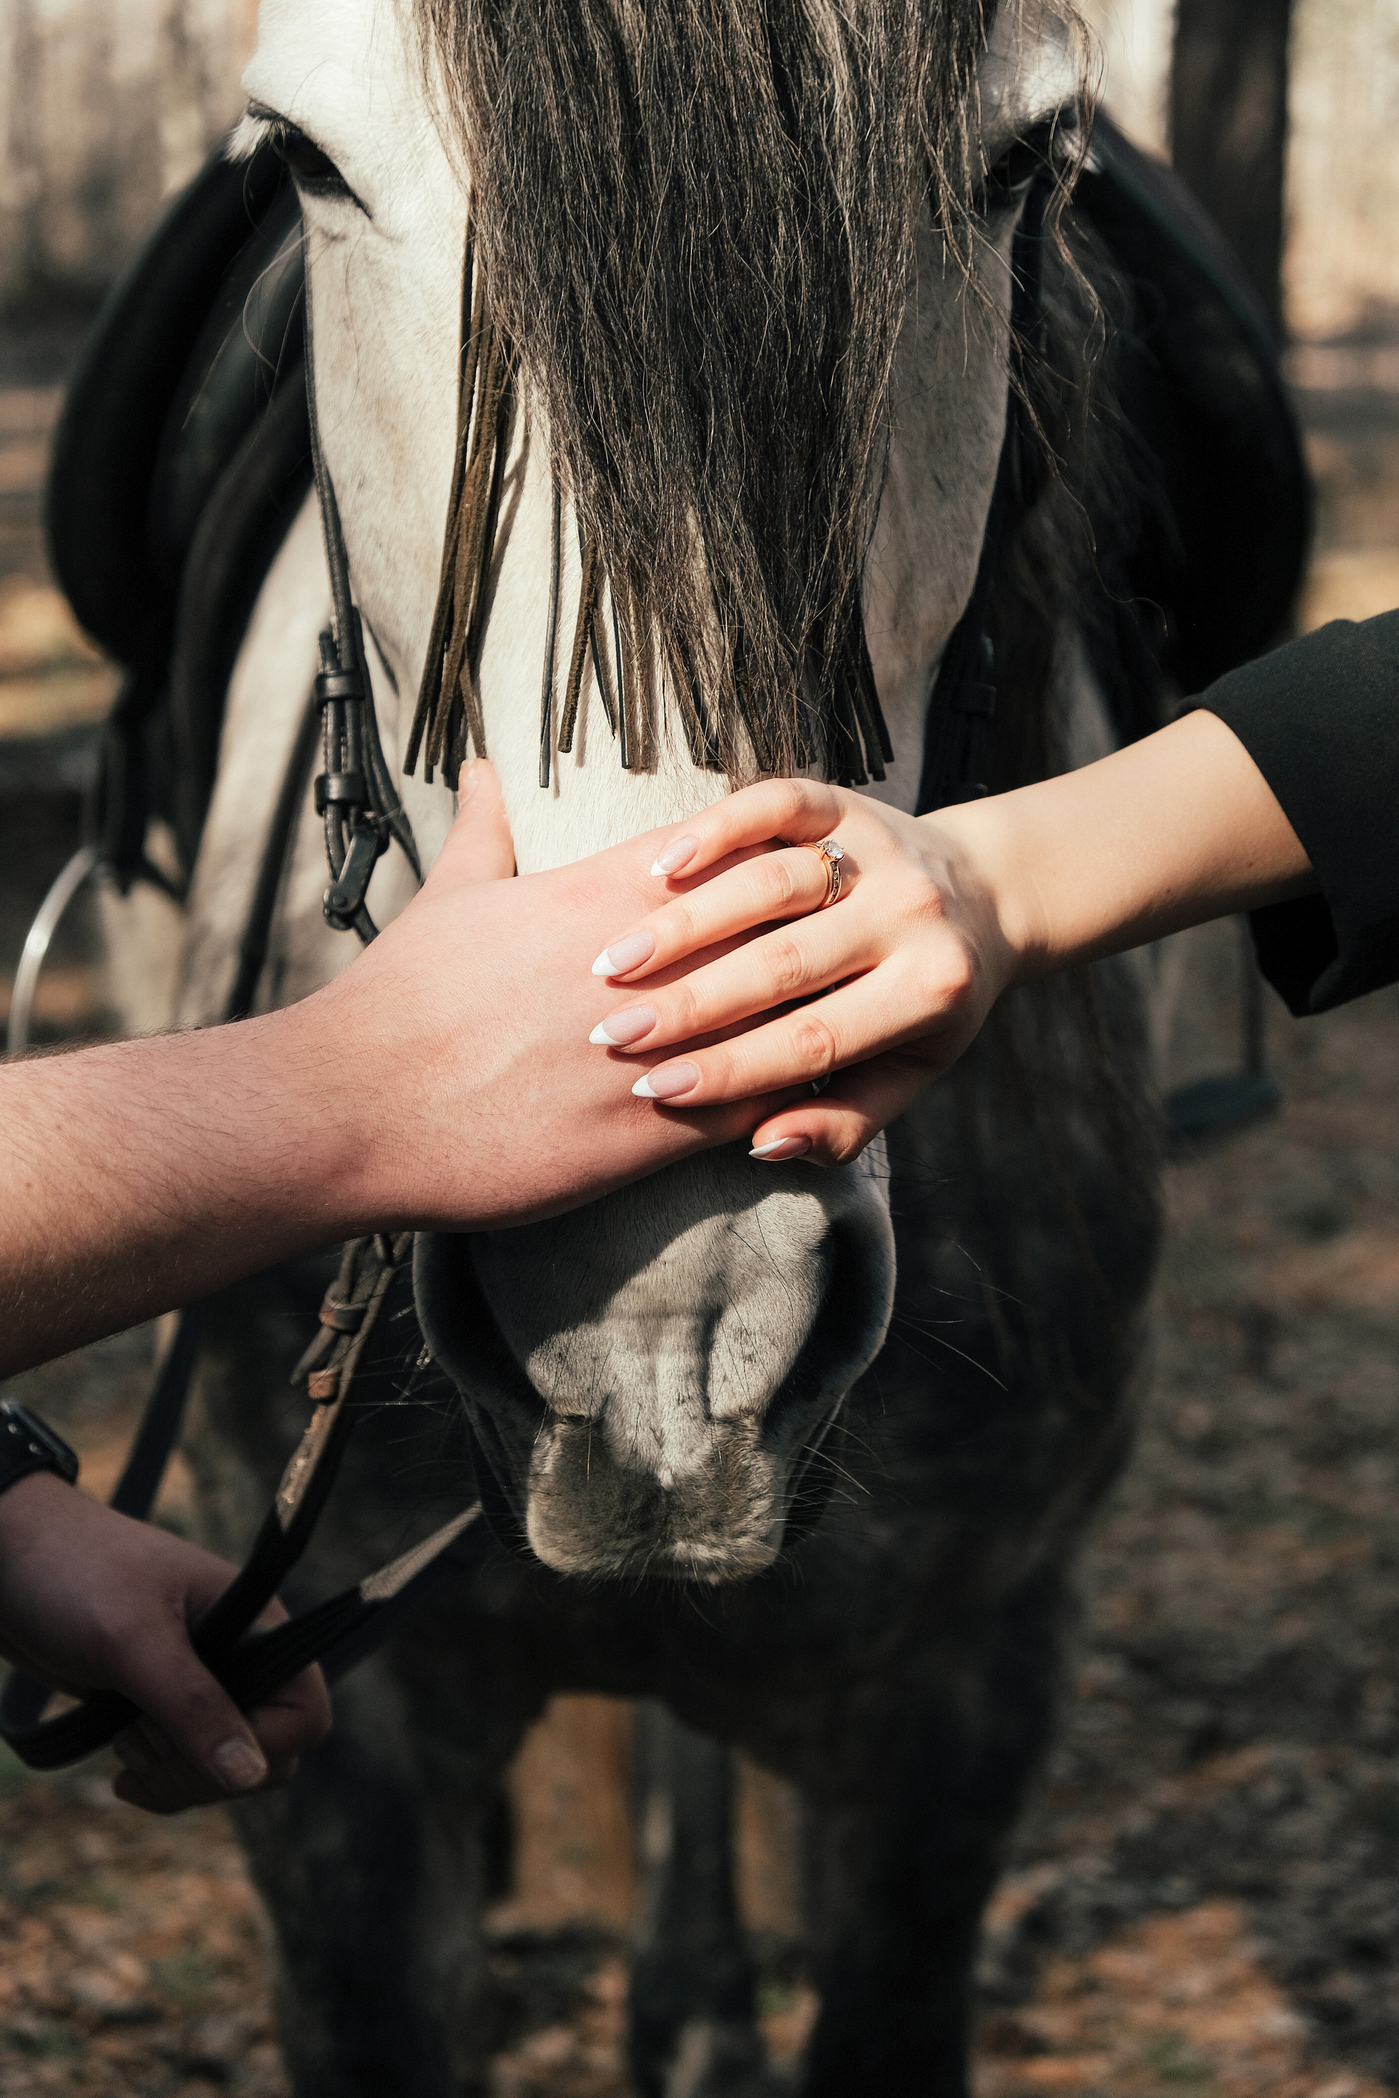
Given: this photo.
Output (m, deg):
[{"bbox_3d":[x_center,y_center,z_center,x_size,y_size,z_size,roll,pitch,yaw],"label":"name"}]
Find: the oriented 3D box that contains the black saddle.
[{"bbox_3d":[-0.011,-0.295,2.320,0.580,0.420,0.500,0,12,0],"label":"black saddle"}]

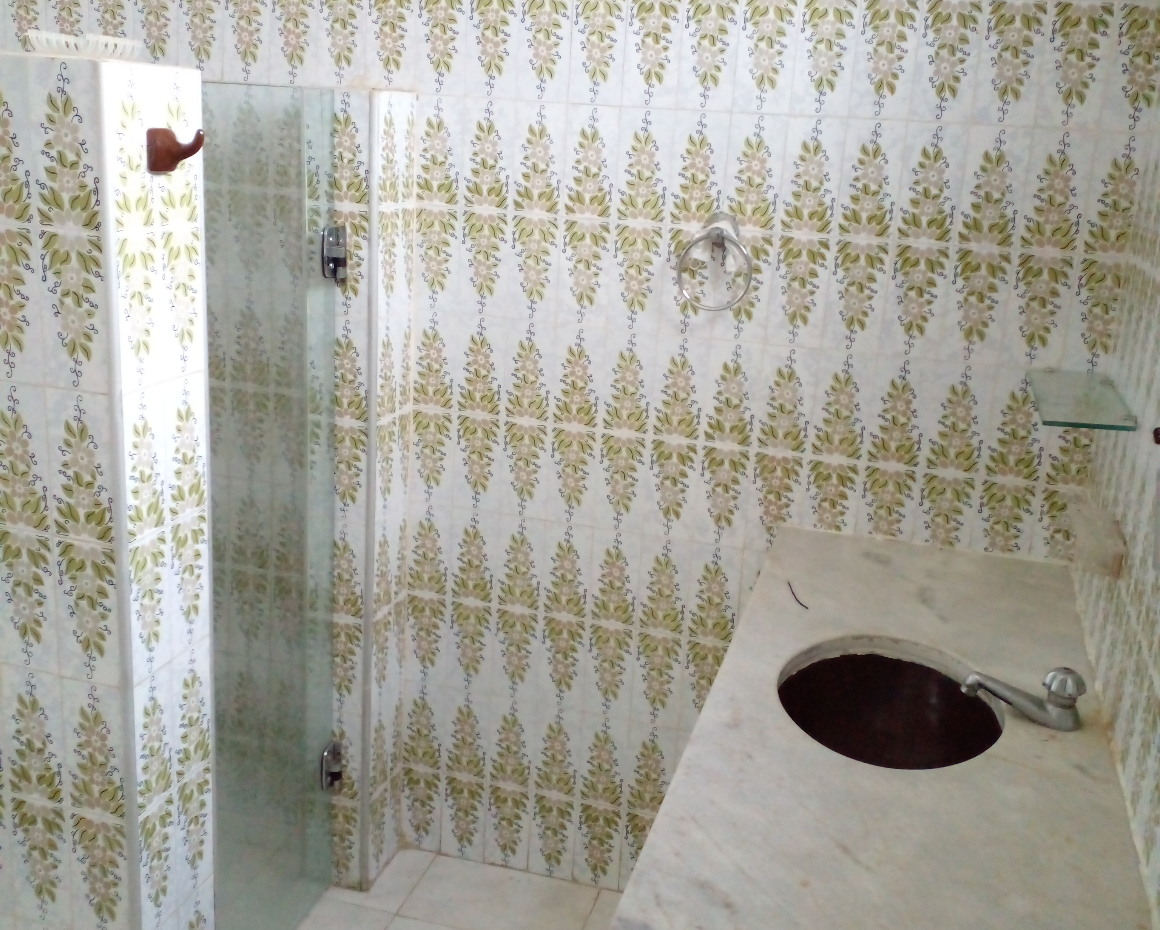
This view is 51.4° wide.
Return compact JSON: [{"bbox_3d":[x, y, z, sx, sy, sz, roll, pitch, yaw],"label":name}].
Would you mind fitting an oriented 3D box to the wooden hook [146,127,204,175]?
[{"bbox_3d":[-0.530,-0.413,1.593,0.067,0.056,0.039,7,16,14],"label":"wooden hook"}]

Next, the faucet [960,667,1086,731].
[{"bbox_3d":[0.614,0.309,1.665,0.165,0.082,0.056,7,16,14],"label":"faucet"}]

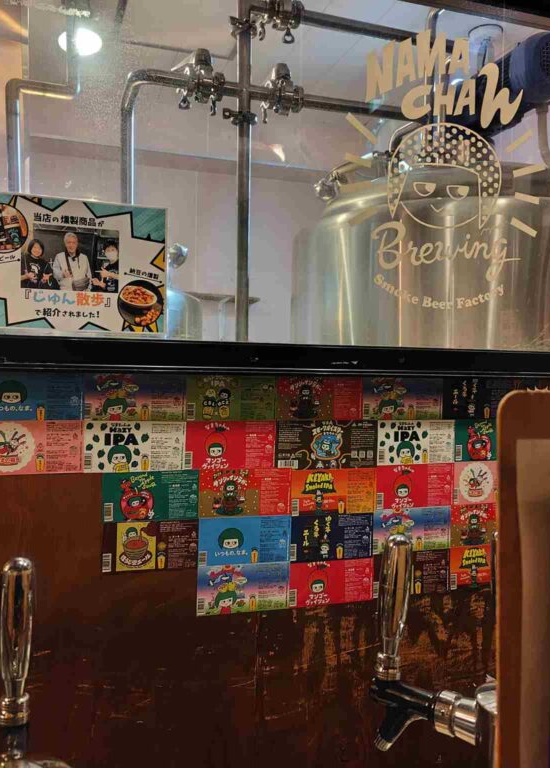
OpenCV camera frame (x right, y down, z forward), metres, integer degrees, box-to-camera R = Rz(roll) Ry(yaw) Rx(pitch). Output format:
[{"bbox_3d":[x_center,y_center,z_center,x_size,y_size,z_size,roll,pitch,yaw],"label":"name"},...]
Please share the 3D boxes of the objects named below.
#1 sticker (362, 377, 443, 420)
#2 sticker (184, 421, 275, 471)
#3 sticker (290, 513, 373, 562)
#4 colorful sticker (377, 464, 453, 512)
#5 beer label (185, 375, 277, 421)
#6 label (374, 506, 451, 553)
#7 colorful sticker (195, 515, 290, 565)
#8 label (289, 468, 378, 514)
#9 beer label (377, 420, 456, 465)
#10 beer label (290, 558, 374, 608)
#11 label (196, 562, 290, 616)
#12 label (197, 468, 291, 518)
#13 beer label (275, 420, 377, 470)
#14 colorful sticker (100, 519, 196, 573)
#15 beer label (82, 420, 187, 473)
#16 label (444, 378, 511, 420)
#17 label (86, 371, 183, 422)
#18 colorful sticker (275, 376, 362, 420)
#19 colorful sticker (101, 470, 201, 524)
[{"bbox_3d":[0.241,0.027,1.272,0.165,0.081,0.010,1,0,-17],"label":"sticker"},{"bbox_3d":[-0.075,0.106,1.179,0.158,0.084,0.010,1,0,-17],"label":"sticker"},{"bbox_3d":[0.105,0.279,1.234,0.159,0.083,0.010,1,0,-17],"label":"sticker"},{"bbox_3d":[0.265,0.193,1.281,0.159,0.081,0.010,1,0,-17],"label":"colorful sticker"},{"bbox_3d":[-0.072,0.022,1.158,0.157,0.079,0.010,1,1,-18],"label":"beer label"},{"bbox_3d":[0.259,0.272,1.271,0.162,0.081,0.010,1,1,-18],"label":"label"},{"bbox_3d":[-0.050,0.269,1.171,0.162,0.081,0.010,1,1,-18],"label":"colorful sticker"},{"bbox_3d":[0.108,0.196,1.234,0.164,0.081,0.010,1,0,-17],"label":"label"},{"bbox_3d":[0.265,0.110,1.270,0.162,0.081,0.010,1,1,-18],"label":"beer label"},{"bbox_3d":[0.104,0.357,1.222,0.162,0.081,0.010,1,1,-18],"label":"beer label"},{"bbox_3d":[-0.053,0.357,1.188,0.166,0.082,0.010,1,0,-17],"label":"label"},{"bbox_3d":[-0.050,0.190,1.187,0.165,0.083,0.010,1,0,-17],"label":"label"},{"bbox_3d":[0.096,0.109,1.230,0.197,0.084,0.010,1,0,-17],"label":"beer label"},{"bbox_3d":[-0.203,0.268,1.121,0.162,0.081,0.010,1,1,-18],"label":"colorful sticker"},{"bbox_3d":[-0.227,0.103,1.110,0.162,0.081,0.010,1,1,-18],"label":"beer label"},{"bbox_3d":[0.397,0.029,1.319,0.158,0.082,0.010,1,0,-17],"label":"label"},{"bbox_3d":[-0.226,0.021,1.109,0.165,0.079,0.010,1,1,-18],"label":"label"},{"bbox_3d":[0.081,0.024,1.208,0.165,0.079,0.010,1,1,-18],"label":"colorful sticker"},{"bbox_3d":[-0.206,0.190,1.140,0.160,0.083,0.010,1,0,-17],"label":"colorful sticker"}]

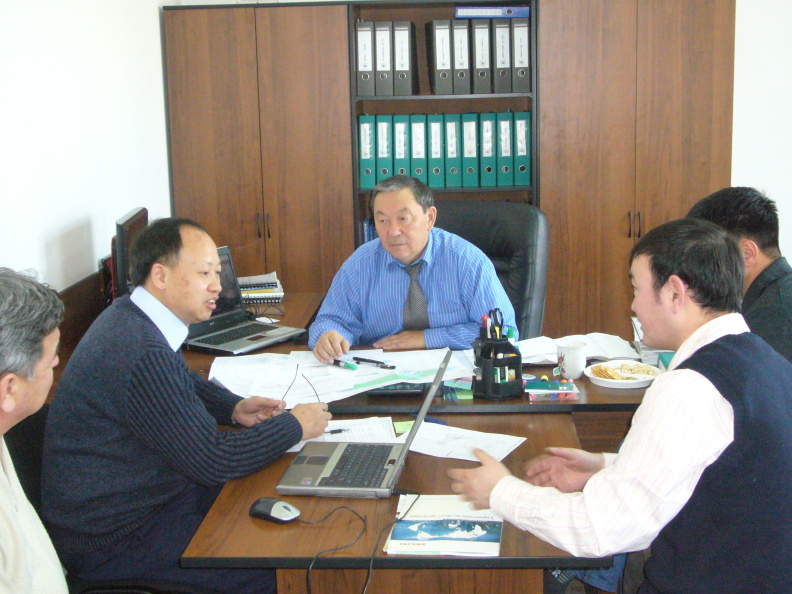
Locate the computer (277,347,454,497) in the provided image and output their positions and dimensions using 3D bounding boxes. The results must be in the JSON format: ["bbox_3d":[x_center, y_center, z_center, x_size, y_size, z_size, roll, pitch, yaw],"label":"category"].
[{"bbox_3d":[-0.057,0.274,2.487,0.355,0.260,0.313,0,11,6],"label":"computer"}]

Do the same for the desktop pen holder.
[{"bbox_3d":[0.277,0.186,3.063,0.142,0.156,0.140,-1,11,3],"label":"desktop pen holder"}]

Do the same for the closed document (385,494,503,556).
[{"bbox_3d":[0.105,0.447,2.220,0.212,0.012,0.303,0,11,5],"label":"closed document"}]

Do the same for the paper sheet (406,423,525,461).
[{"bbox_3d":[0.148,0.350,2.741,0.297,0.005,0.210,4,12,24],"label":"paper sheet"}]

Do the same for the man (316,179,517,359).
[{"bbox_3d":[0.078,0.234,3.792,0.640,1.300,0.750,0,11,8],"label":"man"}]

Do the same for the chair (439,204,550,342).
[{"bbox_3d":[0.182,0.269,3.935,0.640,1.172,0.680,2,11,16],"label":"chair"}]

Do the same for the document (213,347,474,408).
[{"bbox_3d":[-0.160,0.222,3.289,0.780,0.020,0.660,-2,11,-5],"label":"document"}]

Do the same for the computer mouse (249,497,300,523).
[{"bbox_3d":[-0.247,0.430,2.285,0.110,0.037,0.060,7,14,39],"label":"computer mouse"}]

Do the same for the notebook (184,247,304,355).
[{"bbox_3d":[-0.552,0.011,3.754,0.340,0.280,0.360,7,13,36],"label":"notebook"}]

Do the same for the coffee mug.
[{"bbox_3d":[0.505,0.183,3.210,0.088,0.097,0.097,-1,11,3],"label":"coffee mug"}]

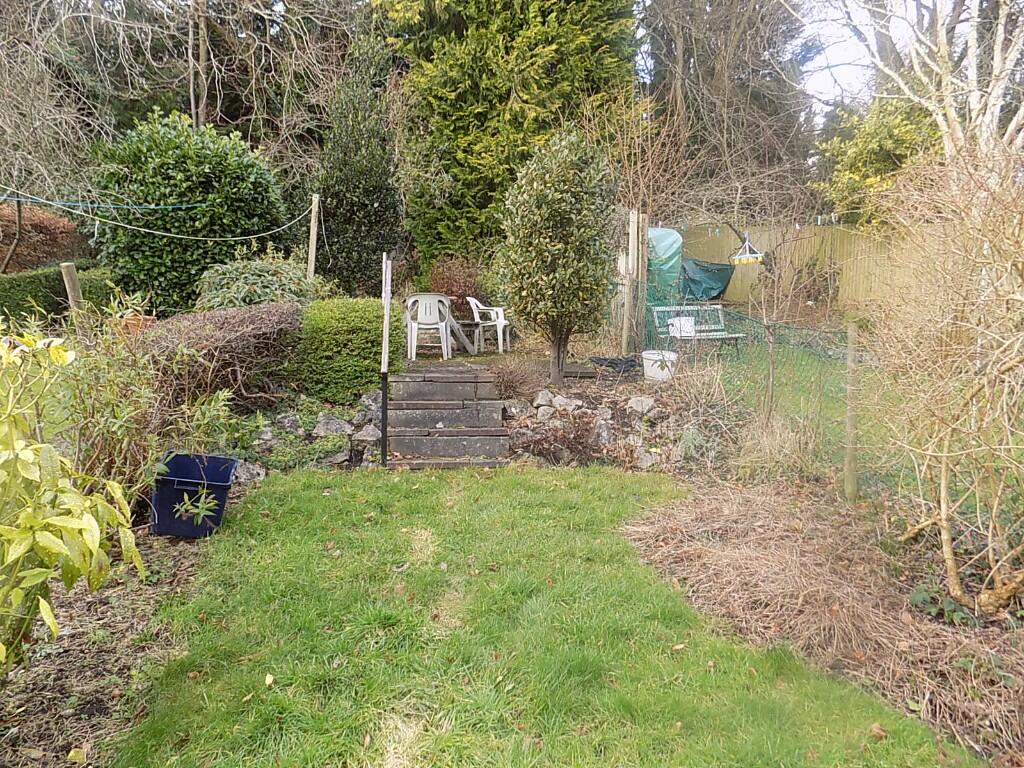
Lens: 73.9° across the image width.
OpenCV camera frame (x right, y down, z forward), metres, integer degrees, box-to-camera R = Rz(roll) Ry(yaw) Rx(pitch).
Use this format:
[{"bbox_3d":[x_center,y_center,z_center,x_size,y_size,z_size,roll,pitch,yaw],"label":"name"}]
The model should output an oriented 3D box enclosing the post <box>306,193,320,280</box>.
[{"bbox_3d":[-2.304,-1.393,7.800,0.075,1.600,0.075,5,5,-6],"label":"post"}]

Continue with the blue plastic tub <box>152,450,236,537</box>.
[{"bbox_3d":[-1.890,0.658,4.050,0.410,0.360,0.480,6,7,-19],"label":"blue plastic tub"}]

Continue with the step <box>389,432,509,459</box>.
[{"bbox_3d":[-0.512,0.460,5.479,0.970,0.200,0.310,0,5,-4],"label":"step"}]

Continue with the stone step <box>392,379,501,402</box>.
[{"bbox_3d":[-0.583,0.043,5.880,0.930,0.200,0.330,0,5,0],"label":"stone step"}]

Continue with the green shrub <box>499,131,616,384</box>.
[{"bbox_3d":[0.402,-1.106,5.950,0.980,2.170,0.950,0,5,0],"label":"green shrub"}]

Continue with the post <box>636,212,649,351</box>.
[{"bbox_3d":[1.733,-1.356,9.000,0.110,1.830,0.110,0,5,0],"label":"post"}]

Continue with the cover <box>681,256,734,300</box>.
[{"bbox_3d":[3.276,-1.768,11.400,0.880,0.740,0.550,0,5,0],"label":"cover"}]

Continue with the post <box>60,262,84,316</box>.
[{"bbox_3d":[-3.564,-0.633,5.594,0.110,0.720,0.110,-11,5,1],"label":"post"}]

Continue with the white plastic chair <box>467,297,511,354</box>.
[{"bbox_3d":[-0.330,-0.821,9.550,0.560,0.790,0.560,1,5,11],"label":"white plastic chair"}]

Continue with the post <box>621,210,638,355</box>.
[{"bbox_3d":[1.524,-1.292,8.718,0.130,1.803,0.120,1,5,0],"label":"post"}]

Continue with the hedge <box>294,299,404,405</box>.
[{"bbox_3d":[-1.436,-0.298,6.050,0.880,0.880,0.850,0,5,0],"label":"hedge"}]

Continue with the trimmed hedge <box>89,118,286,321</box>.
[{"bbox_3d":[-4.279,-2.136,9.000,2.500,2.850,2.300,0,5,0],"label":"trimmed hedge"}]

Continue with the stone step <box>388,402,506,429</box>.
[{"bbox_3d":[-0.556,0.240,5.729,0.950,0.200,0.310,0,5,-4],"label":"stone step"}]

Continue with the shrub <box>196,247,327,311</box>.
[{"bbox_3d":[-2.761,-1.042,7.500,1.420,0.950,1.150,-2,6,-20],"label":"shrub"}]

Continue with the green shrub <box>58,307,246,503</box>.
[{"bbox_3d":[-2.529,0.131,4.800,1.200,1.280,1.000,-3,6,-27],"label":"green shrub"}]

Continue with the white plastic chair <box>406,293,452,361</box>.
[{"bbox_3d":[-1.012,-0.693,8.350,0.550,0.800,0.550,-1,5,-7],"label":"white plastic chair"}]

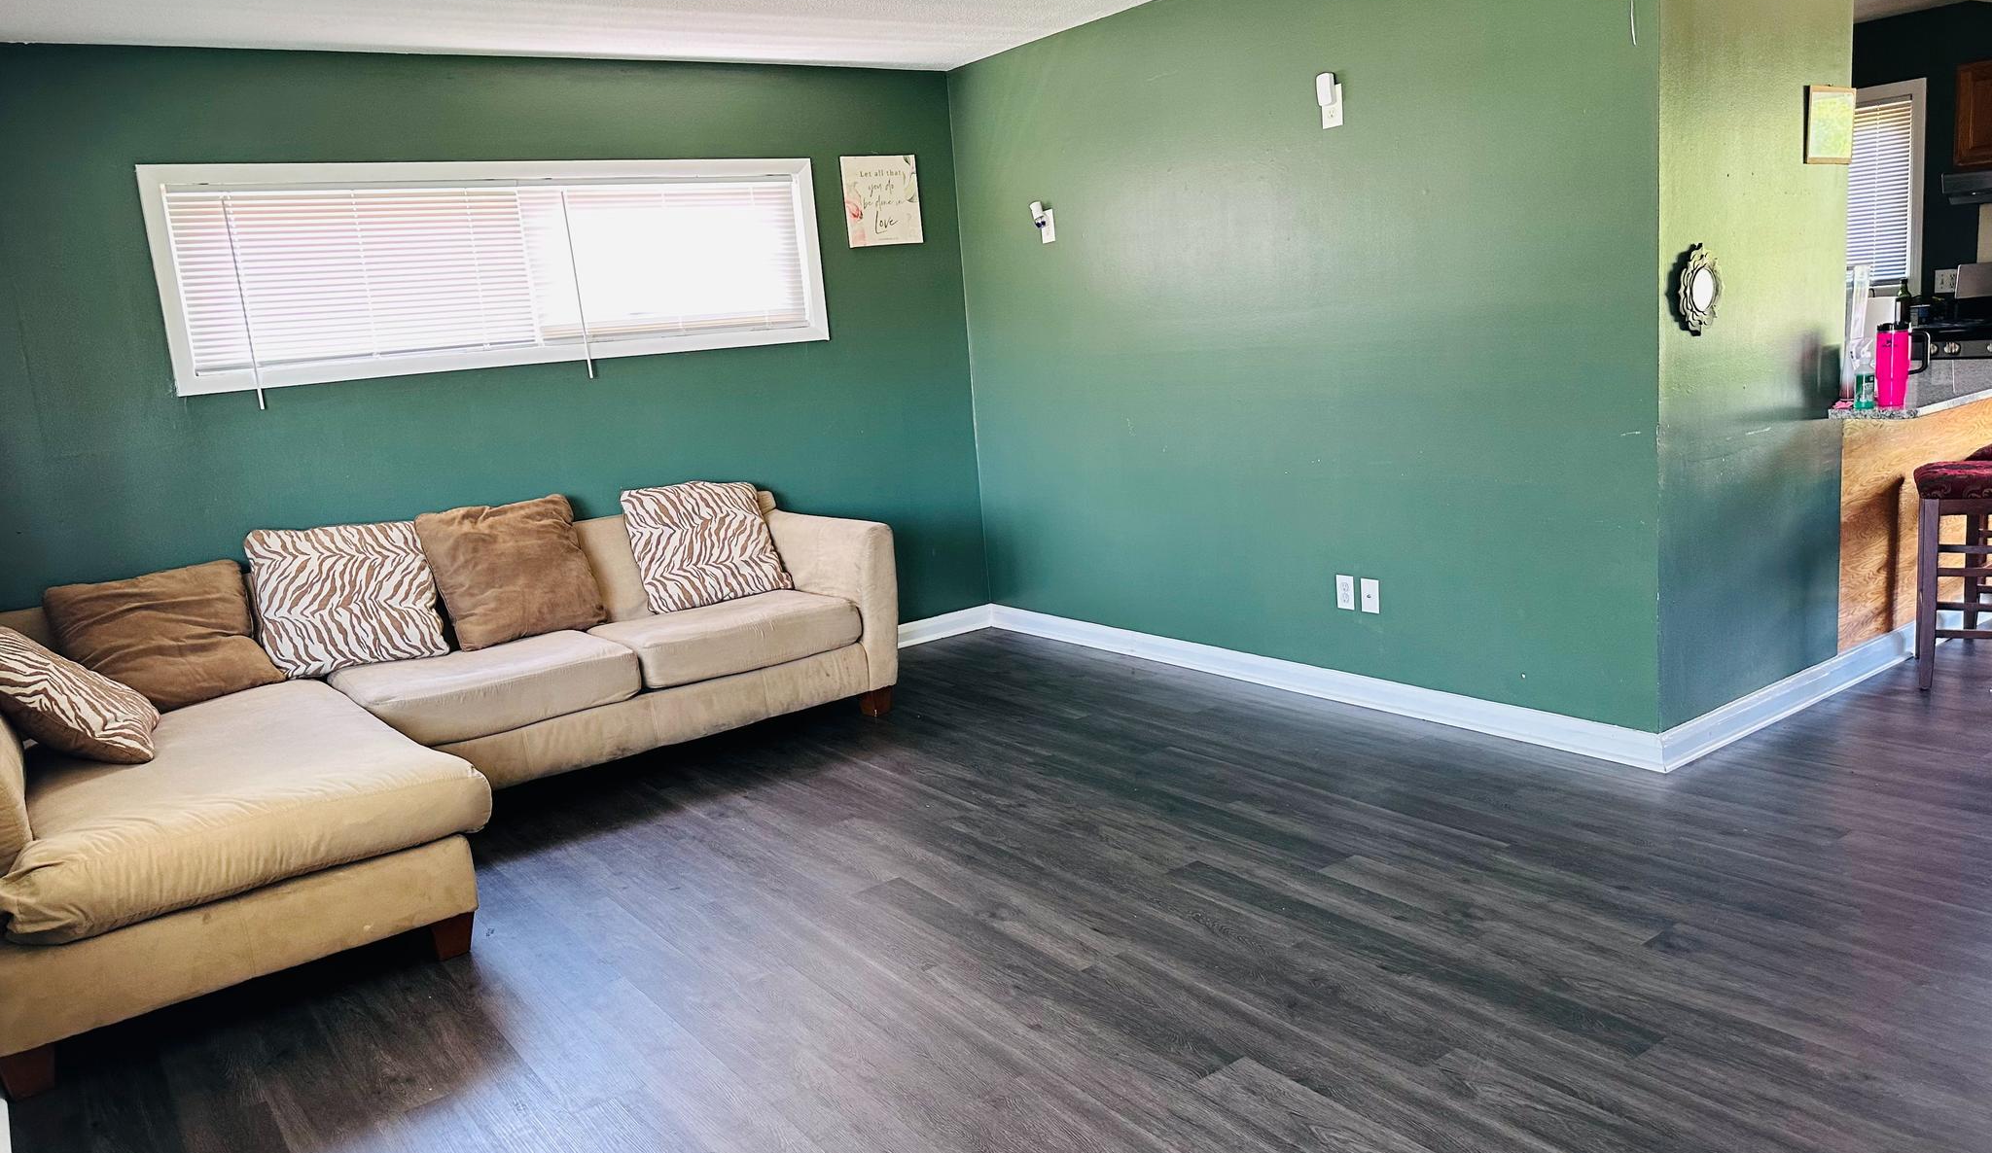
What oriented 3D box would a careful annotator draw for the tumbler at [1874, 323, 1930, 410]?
[{"bbox_3d":[2.724,-0.636,4.150,0.090,0.255,0.139,-15,14,-43],"label":"tumbler"}]

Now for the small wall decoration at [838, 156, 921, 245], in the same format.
[{"bbox_3d":[-0.477,-1.618,5.937,0.367,0.370,0.025,-12,13,-34],"label":"small wall decoration"}]

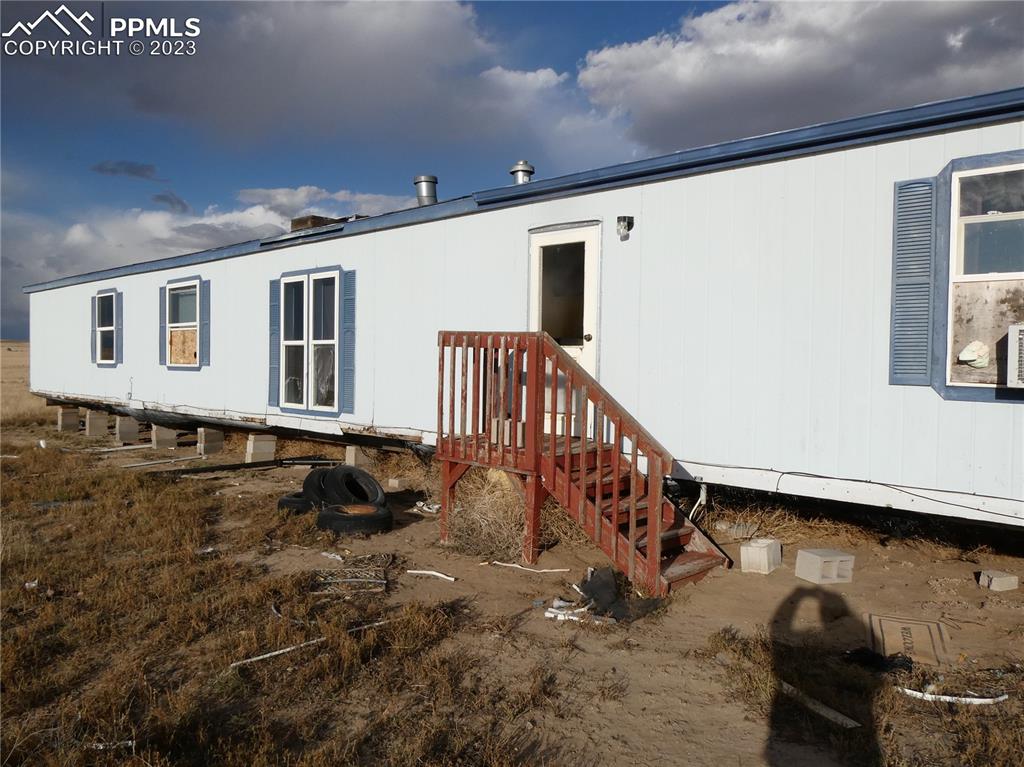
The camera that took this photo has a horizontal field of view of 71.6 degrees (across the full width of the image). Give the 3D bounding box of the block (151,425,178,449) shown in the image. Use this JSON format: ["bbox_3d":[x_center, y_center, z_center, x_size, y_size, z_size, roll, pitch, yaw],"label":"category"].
[{"bbox_3d":[-6.904,1.015,14.101,0.194,0.520,0.397,3,4,41],"label":"block"}]

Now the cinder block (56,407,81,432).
[{"bbox_3d":[-11.033,0.905,17.699,0.194,0.590,0.397,3,4,41],"label":"cinder block"}]

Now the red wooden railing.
[{"bbox_3d":[0.536,0.503,5.942,2.350,1.838,0.991,3,4,41],"label":"red wooden railing"}]

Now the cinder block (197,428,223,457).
[{"bbox_3d":[-5.467,1.039,12.925,0.195,0.487,0.397,2,2,36],"label":"cinder block"}]

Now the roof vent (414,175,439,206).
[{"bbox_3d":[-1.113,-2.460,9.207,0.300,0.460,0.300,1,2,0],"label":"roof vent"}]

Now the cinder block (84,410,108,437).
[{"bbox_3d":[-9.803,0.923,16.773,0.195,0.606,0.397,2,2,41],"label":"cinder block"}]

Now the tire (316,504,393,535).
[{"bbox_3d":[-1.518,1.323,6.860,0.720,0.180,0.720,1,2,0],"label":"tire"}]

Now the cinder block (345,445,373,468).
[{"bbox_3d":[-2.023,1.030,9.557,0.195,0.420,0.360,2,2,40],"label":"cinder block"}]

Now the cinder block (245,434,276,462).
[{"bbox_3d":[-4.096,1.061,11.602,0.194,0.480,0.397,3,4,41],"label":"cinder block"}]

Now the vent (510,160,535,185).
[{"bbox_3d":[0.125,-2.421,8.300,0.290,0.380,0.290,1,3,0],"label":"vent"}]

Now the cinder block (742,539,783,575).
[{"bbox_3d":[1.968,1.354,5.593,0.196,0.196,0.397,1,0,34],"label":"cinder block"}]

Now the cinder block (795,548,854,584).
[{"bbox_3d":[2.342,1.367,5.298,0.395,0.197,0.197,7,0,-28],"label":"cinder block"}]

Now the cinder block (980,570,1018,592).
[{"bbox_3d":[3.548,1.437,5.186,0.197,0.097,0.140,1,2,-4],"label":"cinder block"}]

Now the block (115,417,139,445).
[{"bbox_3d":[-8.299,0.965,15.350,0.194,0.560,0.397,3,4,41],"label":"block"}]

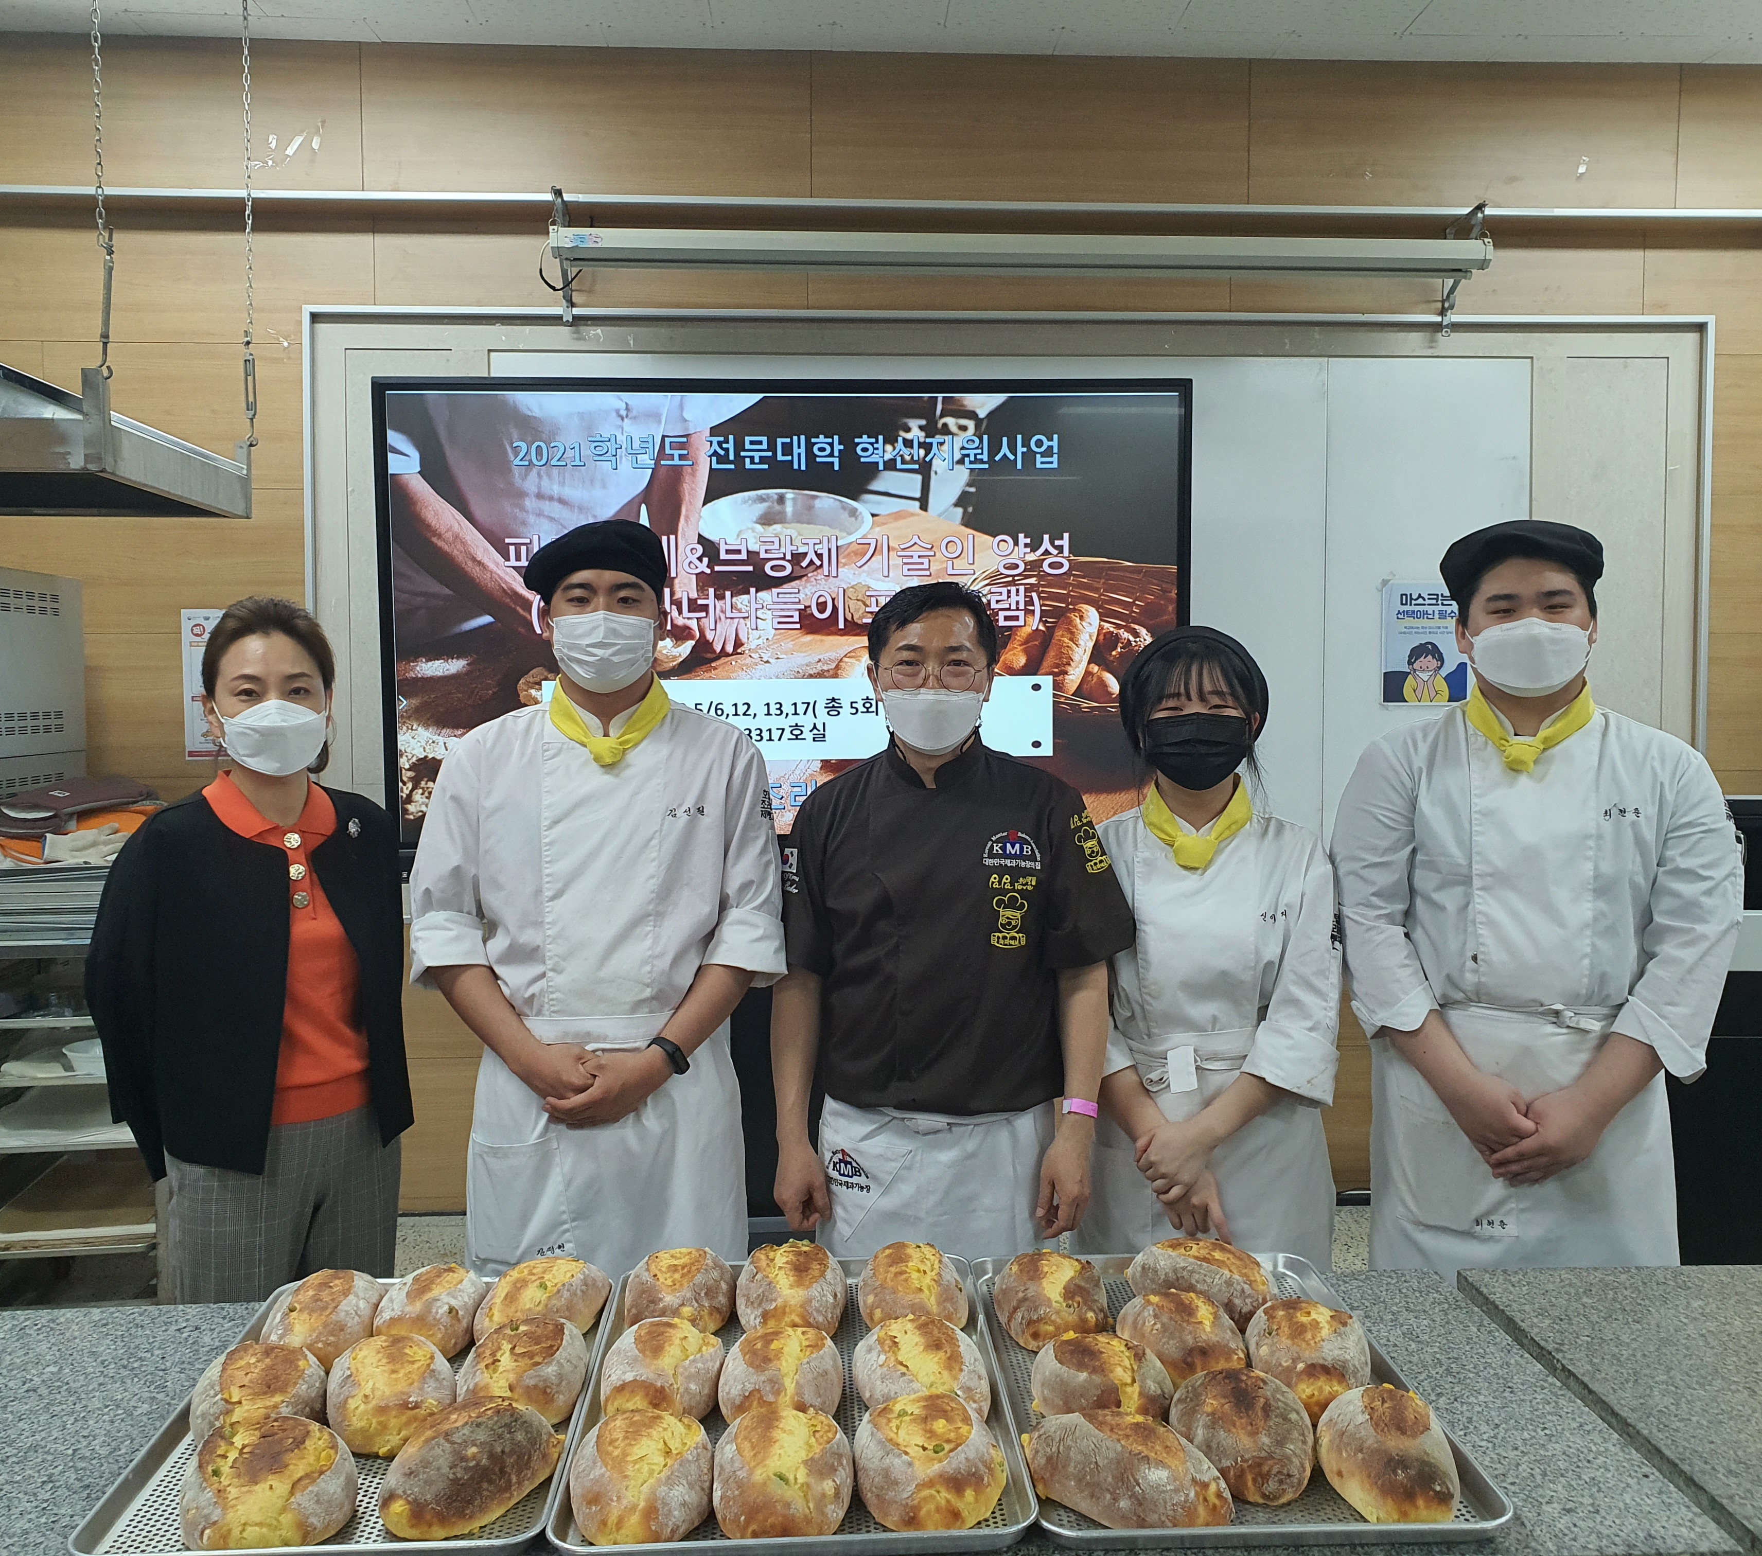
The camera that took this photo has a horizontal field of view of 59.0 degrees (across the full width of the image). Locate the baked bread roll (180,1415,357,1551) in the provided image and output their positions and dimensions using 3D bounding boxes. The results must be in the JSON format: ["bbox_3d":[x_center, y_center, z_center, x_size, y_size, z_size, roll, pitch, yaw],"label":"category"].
[{"bbox_3d":[-0.537,0.615,1.370,0.138,0.085,0.150,-1,4,-3],"label":"baked bread roll"}]

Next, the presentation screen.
[{"bbox_3d":[-0.221,-0.388,3.795,1.955,1.140,0.080,-1,4,-3],"label":"presentation screen"}]

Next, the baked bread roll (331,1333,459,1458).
[{"bbox_3d":[-0.467,0.586,1.490,0.117,0.086,0.169,-1,4,-12],"label":"baked bread roll"}]

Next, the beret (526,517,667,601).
[{"bbox_3d":[-0.391,-0.297,2.140,0.205,0.115,0.240,-1,4,-10],"label":"beret"}]

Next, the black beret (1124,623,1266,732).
[{"bbox_3d":[0.411,-0.132,2.060,0.205,0.145,0.210,0,4,8],"label":"black beret"}]

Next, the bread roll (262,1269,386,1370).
[{"bbox_3d":[-0.587,0.565,1.646,0.116,0.082,0.139,1,4,12],"label":"bread roll"}]

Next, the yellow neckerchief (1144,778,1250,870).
[{"bbox_3d":[0.446,0.065,2.200,0.155,0.128,0.150,1,4,9],"label":"yellow neckerchief"}]

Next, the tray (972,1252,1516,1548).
[{"bbox_3d":[0.320,0.608,1.574,0.400,0.026,0.600,-1,4,-2],"label":"tray"}]

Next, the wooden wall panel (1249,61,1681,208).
[{"bbox_3d":[1.606,-1.769,4.290,1.200,0.385,0.030,0,4,-3],"label":"wooden wall panel"}]

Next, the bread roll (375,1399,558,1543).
[{"bbox_3d":[-0.355,0.592,1.348,0.116,0.091,0.164,2,5,34],"label":"bread roll"}]

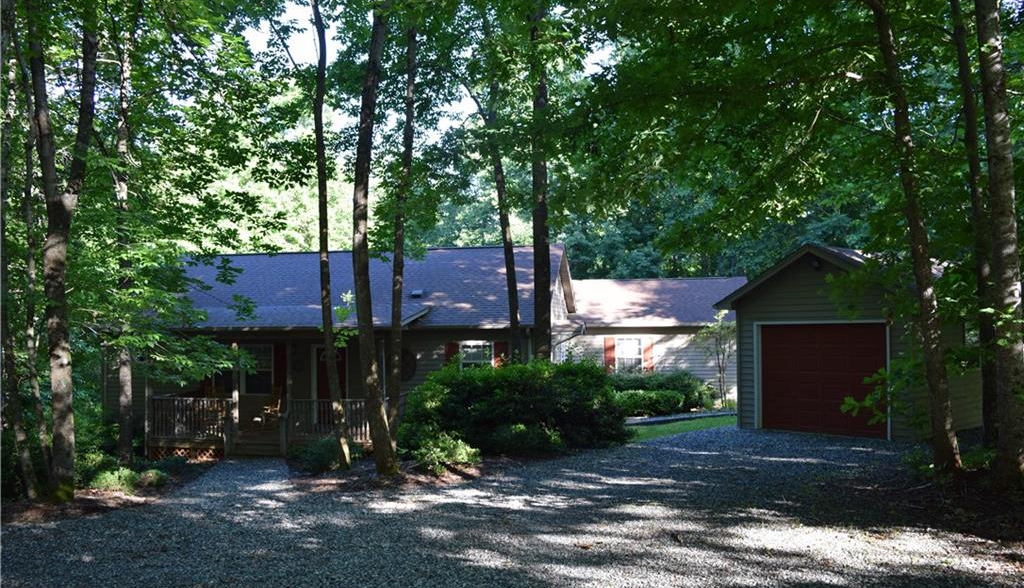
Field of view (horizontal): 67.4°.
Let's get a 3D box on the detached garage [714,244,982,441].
[{"bbox_3d":[7.795,0.971,16.619,5.500,3.780,4.202,1,-3,-41],"label":"detached garage"}]

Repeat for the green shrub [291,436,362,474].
[{"bbox_3d":[-3.605,3.127,15.000,1.340,0.643,1.150,0,-2,0],"label":"green shrub"}]

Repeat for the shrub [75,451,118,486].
[{"bbox_3d":[-7.775,3.252,14.400,0.772,0.665,0.800,0,-2,0],"label":"shrub"}]

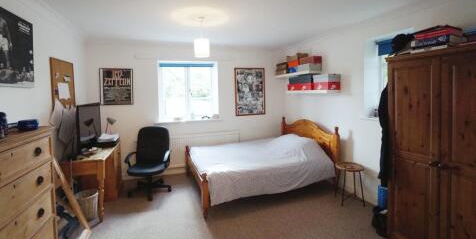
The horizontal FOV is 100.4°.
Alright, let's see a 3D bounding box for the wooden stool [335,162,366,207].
[{"bbox_3d":[1.432,0.828,2.557,0.350,0.460,0.350,-3,5,-20],"label":"wooden stool"}]

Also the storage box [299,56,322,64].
[{"bbox_3d":[1.179,-0.956,3.289,0.200,0.115,0.350,-3,5,-20],"label":"storage box"}]

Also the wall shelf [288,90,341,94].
[{"bbox_3d":[1.191,-0.449,3.247,0.265,0.045,0.940,-3,5,-20],"label":"wall shelf"}]

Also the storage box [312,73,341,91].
[{"bbox_3d":[1.316,-0.538,2.944,0.235,0.205,0.300,-3,5,-20],"label":"storage box"}]

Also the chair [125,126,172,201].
[{"bbox_3d":[-1.285,0.603,2.926,0.620,0.980,0.640,-2,5,-8],"label":"chair"}]

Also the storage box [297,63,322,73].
[{"bbox_3d":[1.174,-0.819,3.266,0.245,0.130,0.285,-3,5,-20],"label":"storage box"}]

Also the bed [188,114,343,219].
[{"bbox_3d":[0.294,0.559,3.263,2.040,0.930,1.470,-3,5,-20],"label":"bed"}]

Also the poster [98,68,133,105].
[{"bbox_3d":[-1.997,-0.534,3.276,0.475,0.590,0.025,-3,5,-20],"label":"poster"}]

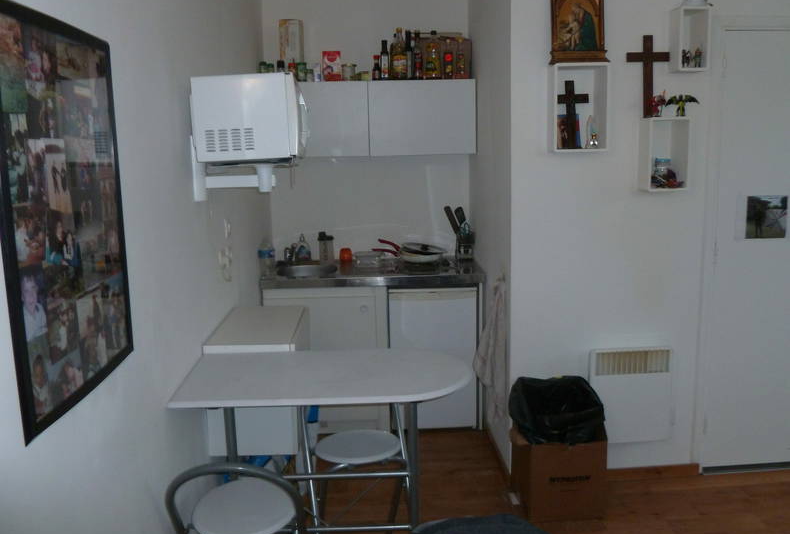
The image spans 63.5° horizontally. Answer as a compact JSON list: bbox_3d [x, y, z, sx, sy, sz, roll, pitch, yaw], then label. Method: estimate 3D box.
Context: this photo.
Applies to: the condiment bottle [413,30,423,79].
[{"bbox_3d":[0.130,-1.191,3.613,0.064,0.283,0.064,-2,9,-3],"label":"condiment bottle"}]

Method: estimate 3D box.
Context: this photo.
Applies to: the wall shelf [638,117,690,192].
[{"bbox_3d":[1.176,-0.490,2.795,0.174,0.306,0.112,-2,9,-3],"label":"wall shelf"}]

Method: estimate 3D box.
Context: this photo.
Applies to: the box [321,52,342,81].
[{"bbox_3d":[-0.348,-1.114,3.561,0.113,0.168,0.060,-2,9,-3],"label":"box"}]

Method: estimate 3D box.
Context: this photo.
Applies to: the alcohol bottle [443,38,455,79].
[{"bbox_3d":[0.302,-1.157,3.567,0.062,0.235,0.062,-2,9,-4],"label":"alcohol bottle"}]

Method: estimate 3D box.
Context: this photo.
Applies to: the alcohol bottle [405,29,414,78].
[{"bbox_3d":[0.080,-1.180,3.588,0.058,0.285,0.058,-2,9,-4],"label":"alcohol bottle"}]

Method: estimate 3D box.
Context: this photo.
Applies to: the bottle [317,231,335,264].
[{"bbox_3d":[-0.422,-0.105,3.943,0.098,0.206,0.095,-1,9,-2],"label":"bottle"}]

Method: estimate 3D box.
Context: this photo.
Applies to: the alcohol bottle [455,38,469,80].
[{"bbox_3d":[0.379,-1.180,3.643,0.070,0.257,0.068,-1,9,-2],"label":"alcohol bottle"}]

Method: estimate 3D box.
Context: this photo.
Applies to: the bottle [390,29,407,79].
[{"bbox_3d":[0.025,-1.197,3.625,0.094,0.310,0.088,-1,9,-2],"label":"bottle"}]

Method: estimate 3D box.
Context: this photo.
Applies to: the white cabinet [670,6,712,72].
[{"bbox_3d":[1.238,-0.946,2.688,0.120,0.250,0.095,-2,9,-4],"label":"white cabinet"}]

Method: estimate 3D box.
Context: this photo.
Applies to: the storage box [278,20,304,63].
[{"bbox_3d":[-0.597,-1.233,3.709,0.140,0.380,0.085,-1,9,-2],"label":"storage box"}]

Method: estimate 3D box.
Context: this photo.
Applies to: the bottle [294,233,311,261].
[{"bbox_3d":[-0.555,-0.110,3.854,0.090,0.173,0.062,-2,9,-3],"label":"bottle"}]

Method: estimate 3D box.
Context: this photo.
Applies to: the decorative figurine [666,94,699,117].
[{"bbox_3d":[1.219,-0.682,2.706,0.145,0.093,0.050,-2,9,-5],"label":"decorative figurine"}]

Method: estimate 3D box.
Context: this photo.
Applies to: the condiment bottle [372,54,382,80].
[{"bbox_3d":[-0.097,-1.103,3.541,0.050,0.150,0.050,-2,9,-4],"label":"condiment bottle"}]

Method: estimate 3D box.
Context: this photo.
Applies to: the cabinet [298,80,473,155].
[{"bbox_3d":[-0.156,-0.843,3.678,1.195,0.404,0.330,-2,9,-4],"label":"cabinet"}]

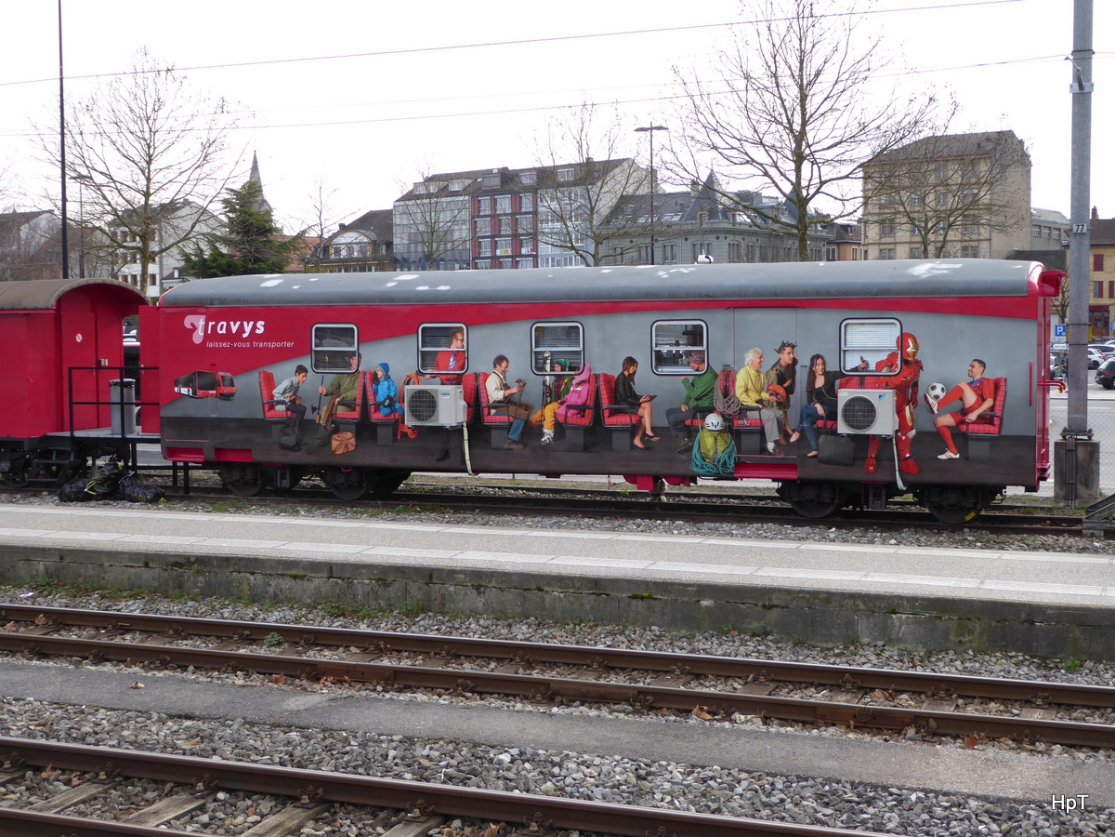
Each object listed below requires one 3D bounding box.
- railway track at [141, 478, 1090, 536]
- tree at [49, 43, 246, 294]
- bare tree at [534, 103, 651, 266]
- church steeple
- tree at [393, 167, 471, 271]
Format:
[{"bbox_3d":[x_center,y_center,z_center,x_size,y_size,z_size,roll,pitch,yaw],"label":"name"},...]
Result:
[{"bbox_3d":[0.326,1.275,22.114,13.300,0.180,1.400,1,3,22],"label":"railway track"},{"bbox_3d":[-17.377,-8.219,66.355,8.200,14.630,8.200,0,3,0],"label":"tree"},{"bbox_3d":[1.689,-8.309,76.335,6.100,13.780,6.100,0,3,0],"label":"bare tree"},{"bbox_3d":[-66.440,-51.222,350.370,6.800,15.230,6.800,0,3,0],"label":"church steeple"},{"bbox_3d":[-7.967,-9.223,100.323,5.200,13.300,5.200,0,3,0],"label":"tree"}]

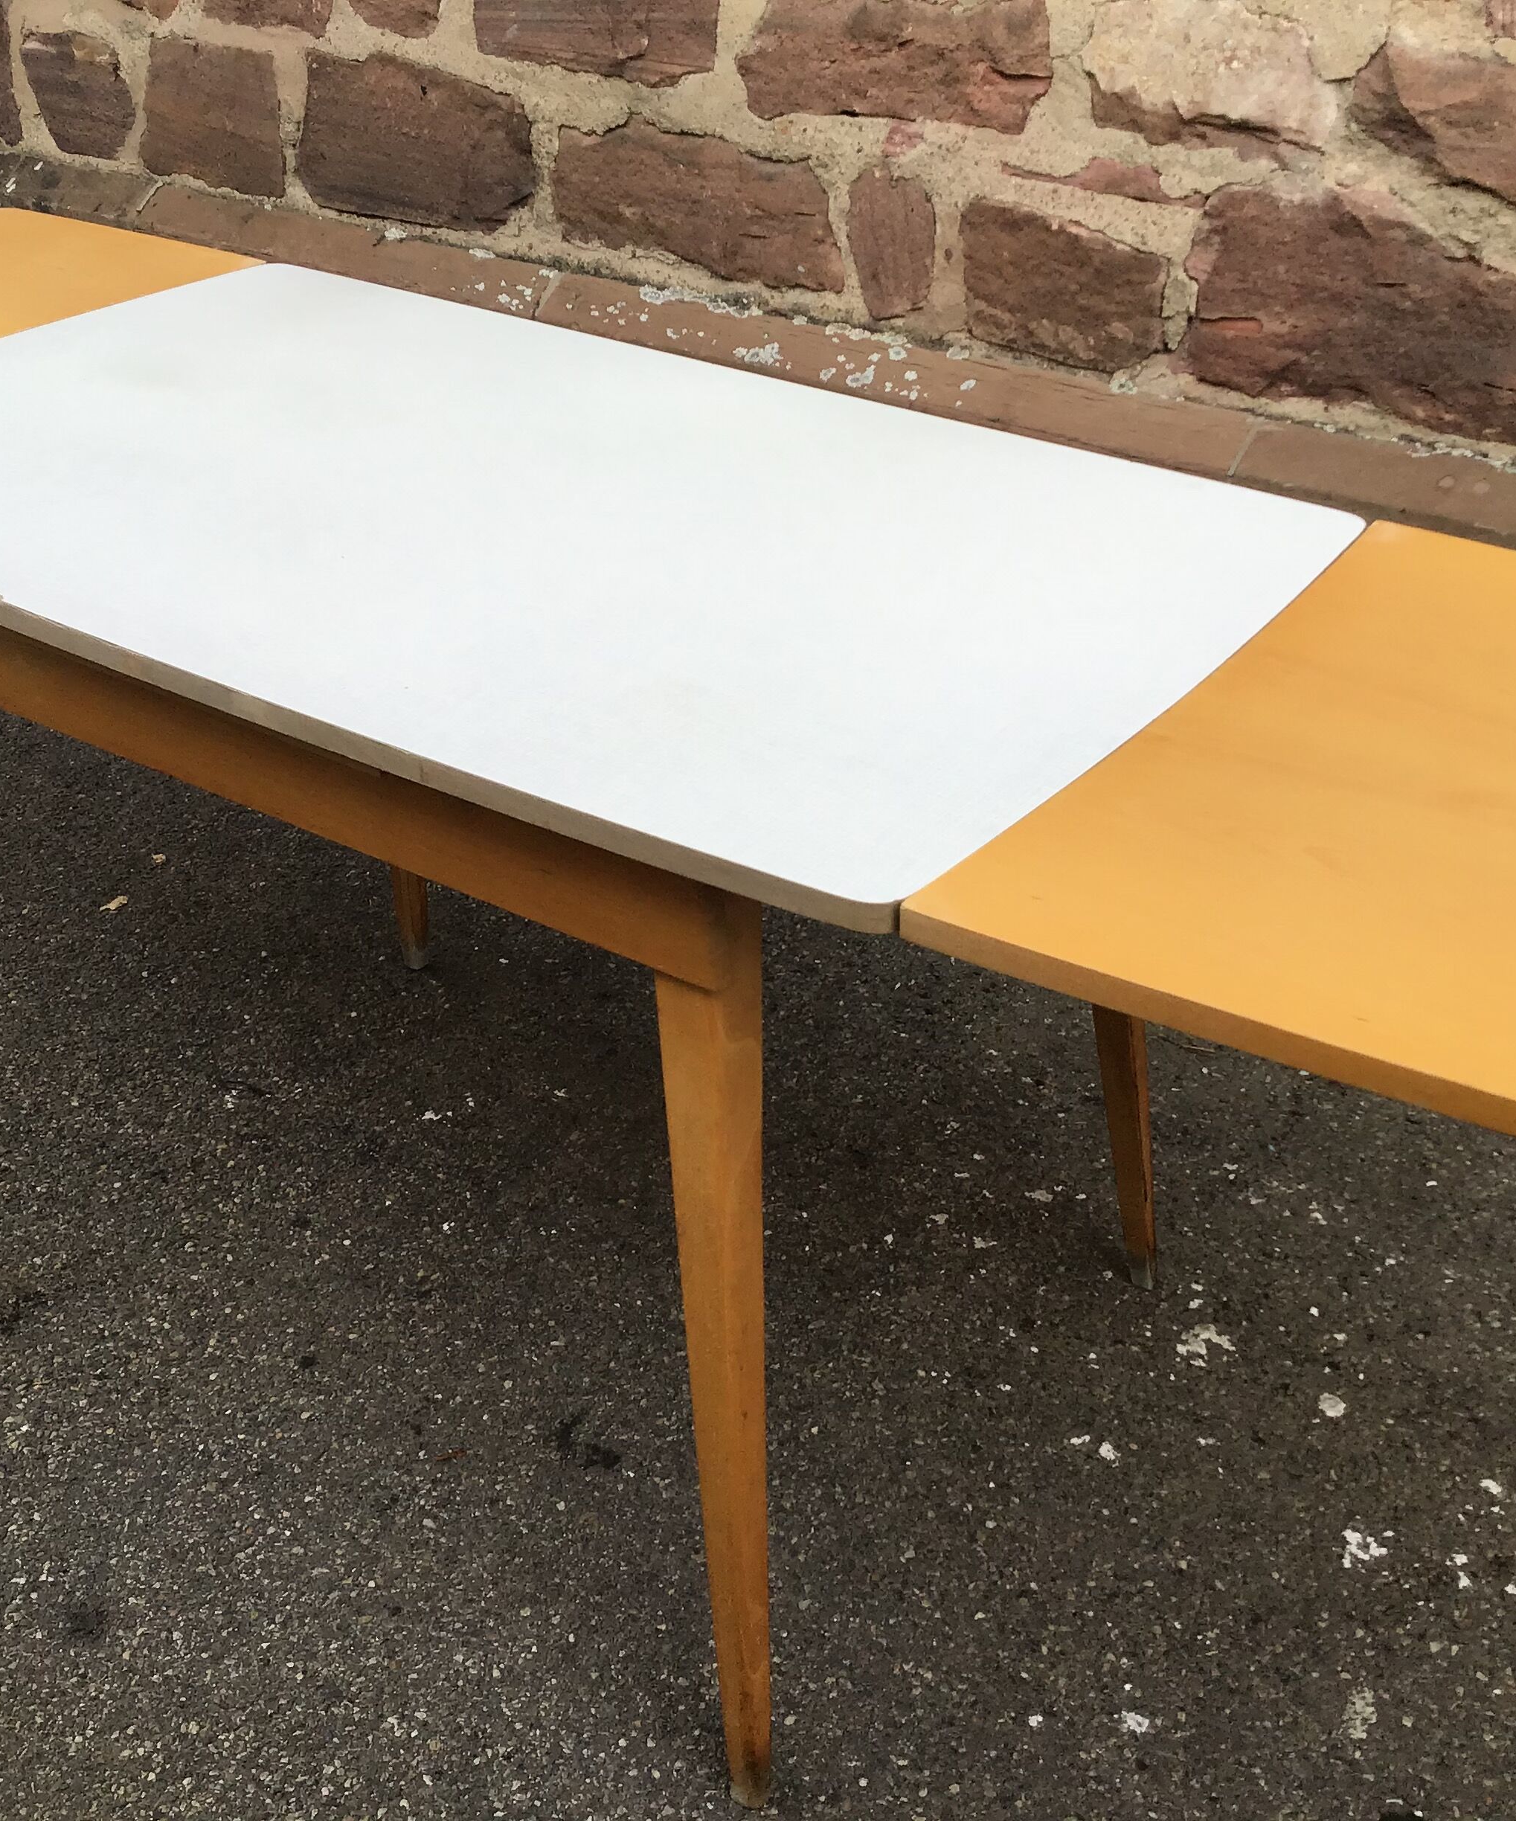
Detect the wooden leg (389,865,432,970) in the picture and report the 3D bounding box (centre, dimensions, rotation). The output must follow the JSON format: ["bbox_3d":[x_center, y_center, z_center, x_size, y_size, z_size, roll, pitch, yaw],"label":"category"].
[{"bbox_3d":[-0.359,-0.195,2.183,0.050,0.697,0.050,27,46,24],"label":"wooden leg"}]

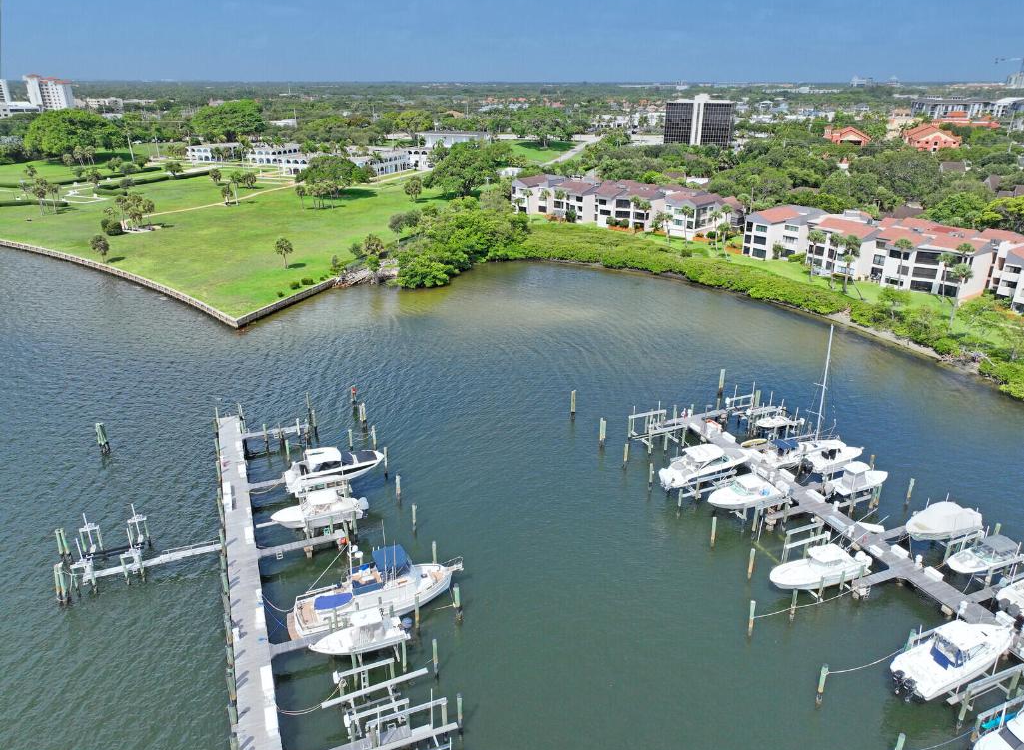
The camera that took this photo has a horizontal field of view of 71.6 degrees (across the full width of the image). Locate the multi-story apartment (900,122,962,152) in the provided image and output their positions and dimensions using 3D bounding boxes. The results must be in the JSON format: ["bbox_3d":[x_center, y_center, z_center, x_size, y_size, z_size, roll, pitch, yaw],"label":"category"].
[{"bbox_3d":[206.552,-117.010,352.615,20.000,13.000,28.000,8,24,18],"label":"multi-story apartment"}]

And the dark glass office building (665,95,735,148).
[{"bbox_3d":[101.188,-136.393,383.164,34.000,27.500,20.000,8,24,18],"label":"dark glass office building"}]

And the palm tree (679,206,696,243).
[{"bbox_3d":[40.067,-34.013,162.342,2.835,9.131,2.835,0,23,0],"label":"palm tree"}]

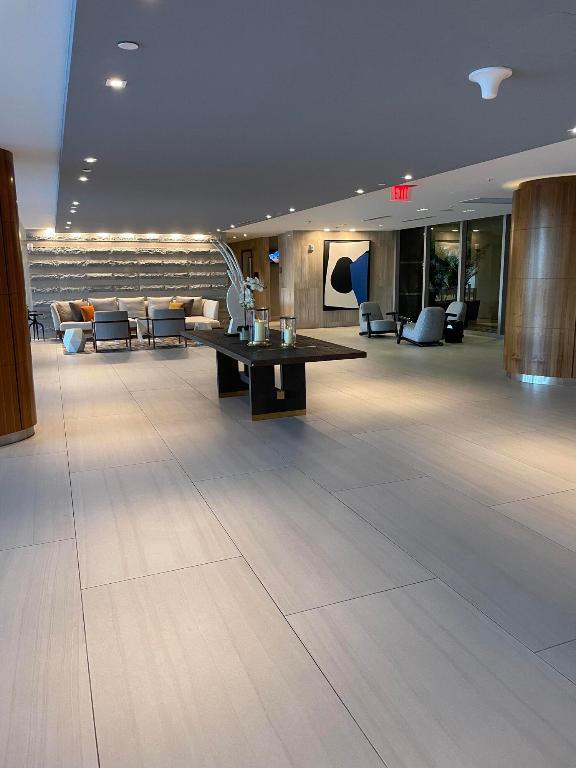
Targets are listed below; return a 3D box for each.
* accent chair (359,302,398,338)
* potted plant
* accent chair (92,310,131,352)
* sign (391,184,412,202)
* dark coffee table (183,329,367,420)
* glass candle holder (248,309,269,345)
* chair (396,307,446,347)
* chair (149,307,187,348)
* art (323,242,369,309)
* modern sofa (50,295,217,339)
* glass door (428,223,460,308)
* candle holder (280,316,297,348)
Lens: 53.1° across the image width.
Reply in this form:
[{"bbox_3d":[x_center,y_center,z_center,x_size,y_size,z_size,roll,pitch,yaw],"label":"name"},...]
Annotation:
[{"bbox_3d":[2.062,-1.490,13.188,0.700,0.743,0.720,-5,12,-19],"label":"accent chair"},{"bbox_3d":[-0.480,-0.997,7.600,0.300,0.810,0.260,-5,12,-21],"label":"potted plant"},{"bbox_3d":[-3.565,-1.085,11.614,0.660,0.785,0.690,-5,12,-21],"label":"accent chair"},{"bbox_3d":[1.453,-2.435,7.395,0.330,0.210,0.050,-5,12,-21],"label":"sign"},{"bbox_3d":[-0.388,-0.276,7.598,1.319,0.607,3.395,-5,12,-21],"label":"dark coffee table"},{"bbox_3d":[-0.354,-0.696,7.042,0.255,0.430,0.255,-1,11,0],"label":"glass candle holder"},{"bbox_3d":[2.665,-1.186,11.570,0.700,0.743,0.720,-9,13,-34],"label":"chair"},{"bbox_3d":[-2.523,-1.176,11.978,0.660,0.785,0.690,-5,12,-21],"label":"chair"},{"bbox_3d":[1.560,-2.850,15.188,1.369,1.780,0.060,-6,12,-21],"label":"art"},{"bbox_3d":[-3.484,-1.453,13.282,3.700,0.876,1.150,-1,11,-2],"label":"modern sofa"},{"bbox_3d":[3.691,-2.513,13.766,0.080,2.480,1.322,-6,12,-21],"label":"glass door"},{"bbox_3d":[0.002,-0.516,5.723,0.138,0.294,0.138,-6,12,-21],"label":"candle holder"}]

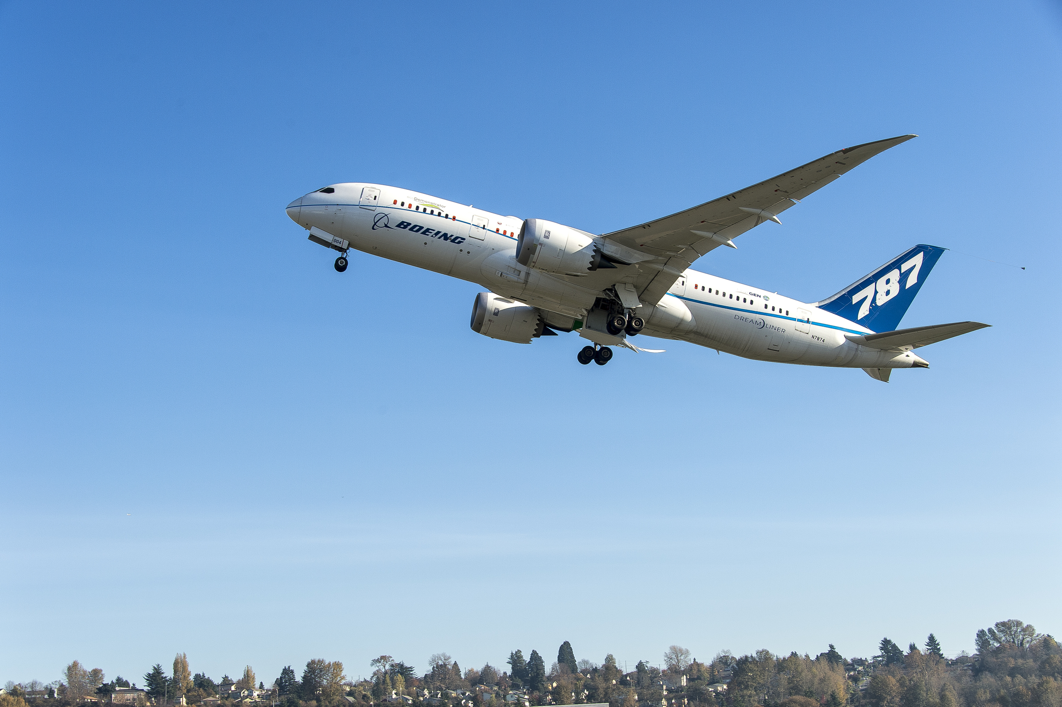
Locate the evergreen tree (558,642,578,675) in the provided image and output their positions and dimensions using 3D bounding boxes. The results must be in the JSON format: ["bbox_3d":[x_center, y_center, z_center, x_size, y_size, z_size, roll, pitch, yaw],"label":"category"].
[{"bbox_3d":[27.136,225.667,1126.663,14.700,26.700,14.700,-2,-14,0],"label":"evergreen tree"}]

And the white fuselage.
[{"bbox_3d":[7.373,-5.526,128.033,56.200,6.200,5.850,15,-17,-8],"label":"white fuselage"}]

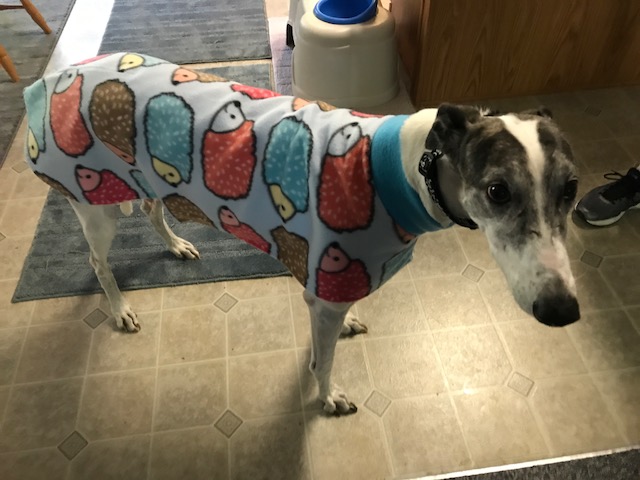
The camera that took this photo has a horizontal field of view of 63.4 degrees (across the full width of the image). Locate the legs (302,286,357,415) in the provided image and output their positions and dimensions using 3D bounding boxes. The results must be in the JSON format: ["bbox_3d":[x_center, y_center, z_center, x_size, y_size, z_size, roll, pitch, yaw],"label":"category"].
[{"bbox_3d":[0.018,0.220,0.962,0.110,0.365,0.070,12,48,13],"label":"legs"}]

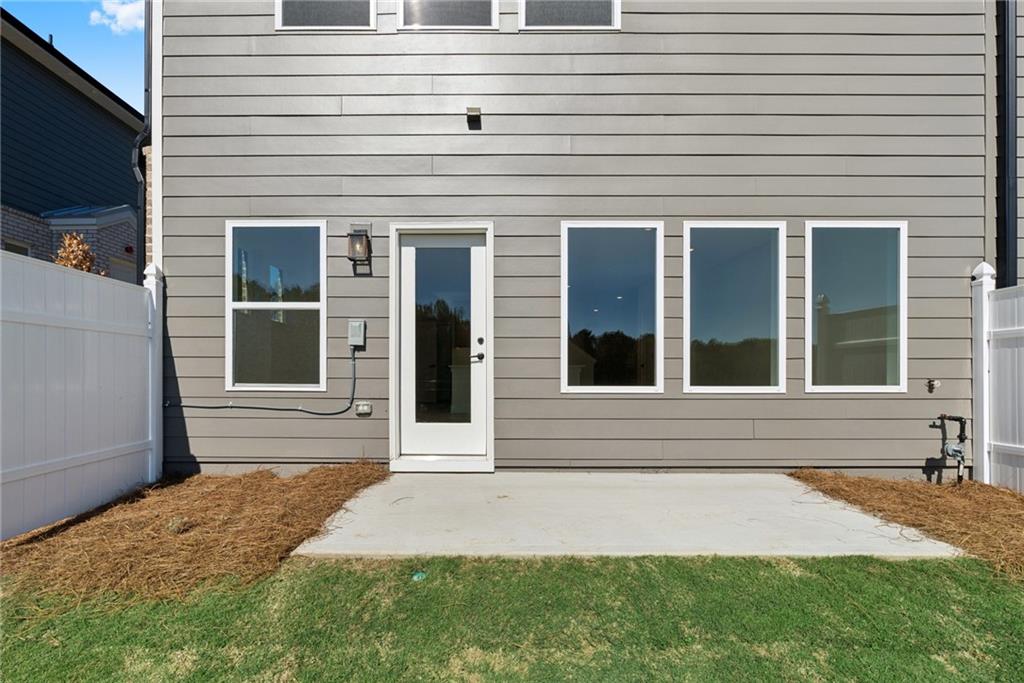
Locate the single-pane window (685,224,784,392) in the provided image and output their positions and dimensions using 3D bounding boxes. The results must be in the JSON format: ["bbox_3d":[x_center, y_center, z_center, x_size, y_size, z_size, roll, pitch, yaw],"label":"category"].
[{"bbox_3d":[1.940,-0.297,4.008,0.893,1.499,0.090,0,0,0],"label":"single-pane window"}]

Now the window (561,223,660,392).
[{"bbox_3d":[0.874,-0.297,4.013,0.897,1.501,0.090,0,0,0],"label":"window"}]

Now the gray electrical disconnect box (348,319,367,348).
[{"bbox_3d":[-1.343,-0.078,3.960,0.140,0.230,0.075,0,0,0],"label":"gray electrical disconnect box"}]

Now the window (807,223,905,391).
[{"bbox_3d":[2.995,-0.299,4.003,0.885,1.496,0.090,0,0,0],"label":"window"}]

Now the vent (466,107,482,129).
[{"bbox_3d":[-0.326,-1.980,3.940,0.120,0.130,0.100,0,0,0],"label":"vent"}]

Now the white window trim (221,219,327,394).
[{"bbox_3d":[-2.064,-0.310,4.027,0.886,1.495,0.090,0,0,0],"label":"white window trim"}]

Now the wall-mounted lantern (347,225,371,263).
[{"bbox_3d":[-1.310,-0.845,3.910,0.160,0.300,0.160,0,0,0],"label":"wall-mounted lantern"}]

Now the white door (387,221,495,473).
[{"bbox_3d":[-0.612,0.049,4.045,0.915,2.192,0.150,0,0,0],"label":"white door"}]

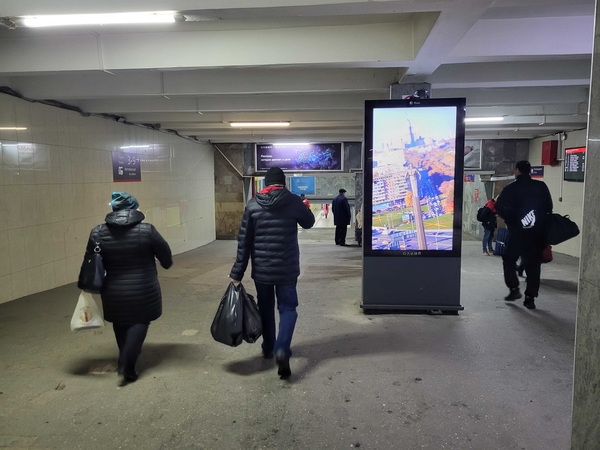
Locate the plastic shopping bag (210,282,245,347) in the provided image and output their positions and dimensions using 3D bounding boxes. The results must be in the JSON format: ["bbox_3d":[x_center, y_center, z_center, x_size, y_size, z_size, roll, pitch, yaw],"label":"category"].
[{"bbox_3d":[-0.624,0.770,3.880,0.280,0.530,0.260,-1,6,-6],"label":"plastic shopping bag"}]

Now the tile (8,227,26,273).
[{"bbox_3d":[-3.928,0.358,6.271,0.012,0.601,0.302,0,6,6],"label":"tile"}]

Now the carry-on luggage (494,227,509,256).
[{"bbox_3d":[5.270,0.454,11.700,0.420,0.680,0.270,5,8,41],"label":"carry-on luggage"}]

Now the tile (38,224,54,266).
[{"bbox_3d":[-3.865,0.291,6.872,0.010,0.600,0.300,0,6,6],"label":"tile"}]

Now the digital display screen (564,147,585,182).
[{"bbox_3d":[6.632,-1.431,10.630,0.080,0.810,1.430,0,6,6],"label":"digital display screen"}]

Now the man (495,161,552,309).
[{"bbox_3d":[2.903,0.114,5.980,0.640,1.900,0.500,1,6,7],"label":"man"}]

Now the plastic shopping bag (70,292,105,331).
[{"bbox_3d":[-1.726,0.678,3.660,0.260,0.350,0.130,-2,7,-14],"label":"plastic shopping bag"}]

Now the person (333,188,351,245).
[{"bbox_3d":[1.319,-0.253,14.400,0.420,1.770,0.520,-5,8,-38],"label":"person"}]

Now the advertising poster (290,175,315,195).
[{"bbox_3d":[0.181,-1.946,22.034,1.220,0.888,0.030,0,6,6],"label":"advertising poster"}]

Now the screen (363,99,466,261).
[{"bbox_3d":[1.345,-0.544,5.382,1.147,1.851,0.150,0,6,6],"label":"screen"}]

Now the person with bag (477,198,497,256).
[{"bbox_3d":[4.599,0.005,11.023,0.500,1.501,0.460,-2,6,-13],"label":"person with bag"}]

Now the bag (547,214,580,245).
[{"bbox_3d":[3.306,0.057,5.709,0.450,0.340,0.270,-12,5,7],"label":"bag"}]

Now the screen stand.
[{"bbox_3d":[1.330,0.715,5.496,1.190,0.690,0.300,0,6,6],"label":"screen stand"}]

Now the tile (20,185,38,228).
[{"bbox_3d":[-3.900,-0.275,6.509,0.010,0.600,0.300,0,6,6],"label":"tile"}]

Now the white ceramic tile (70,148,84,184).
[{"bbox_3d":[-3.768,-1.002,7.638,0.010,0.600,0.300,0,6,6],"label":"white ceramic tile"}]

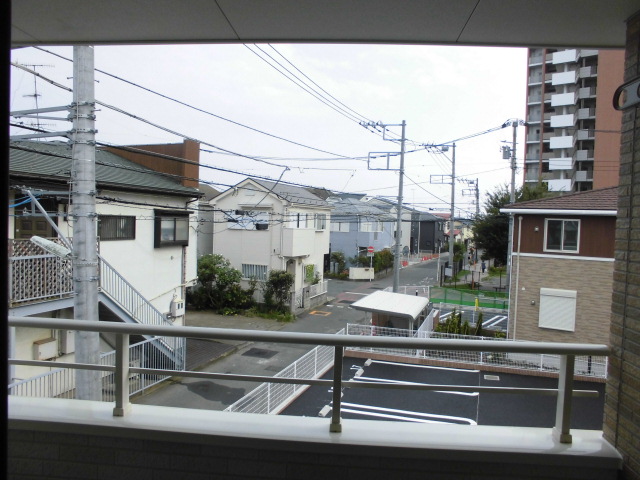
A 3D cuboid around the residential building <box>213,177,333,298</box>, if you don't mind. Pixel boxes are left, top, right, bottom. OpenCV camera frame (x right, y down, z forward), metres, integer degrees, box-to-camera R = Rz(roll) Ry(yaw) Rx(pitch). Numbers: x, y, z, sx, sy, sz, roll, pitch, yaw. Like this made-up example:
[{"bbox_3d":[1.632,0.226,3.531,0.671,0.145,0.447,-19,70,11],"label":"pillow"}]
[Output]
[{"bbox_3d":[-2.631,-0.054,32.058,5.700,7.400,8.550,2,3,21],"label":"residential building"}]

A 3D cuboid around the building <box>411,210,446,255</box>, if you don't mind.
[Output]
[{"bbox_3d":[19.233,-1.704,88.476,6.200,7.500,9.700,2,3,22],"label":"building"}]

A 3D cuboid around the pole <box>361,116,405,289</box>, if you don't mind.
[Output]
[{"bbox_3d":[4.240,-2.181,32.937,2.900,12.400,0.500,3,3,19],"label":"pole"}]

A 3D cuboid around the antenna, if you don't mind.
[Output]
[{"bbox_3d":[-10.474,-5.129,17.800,1.300,2.750,0.600,1,3,-18],"label":"antenna"}]

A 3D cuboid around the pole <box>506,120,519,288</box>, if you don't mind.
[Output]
[{"bbox_3d":[13.597,-2.108,34.037,0.400,12.600,0.400,2,3,19],"label":"pole"}]

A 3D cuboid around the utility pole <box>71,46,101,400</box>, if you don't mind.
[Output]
[{"bbox_3d":[-3.176,-1.048,6.514,0.350,12.000,0.350,2,3,19],"label":"utility pole"}]

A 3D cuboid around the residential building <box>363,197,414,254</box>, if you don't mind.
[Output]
[{"bbox_3d":[10.979,-1.841,75.150,9.200,8.500,9.000,2,3,21],"label":"residential building"}]

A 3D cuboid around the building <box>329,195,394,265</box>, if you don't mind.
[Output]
[{"bbox_3d":[3.855,-0.539,50.834,6.500,7.600,10.700,2,3,20],"label":"building"}]

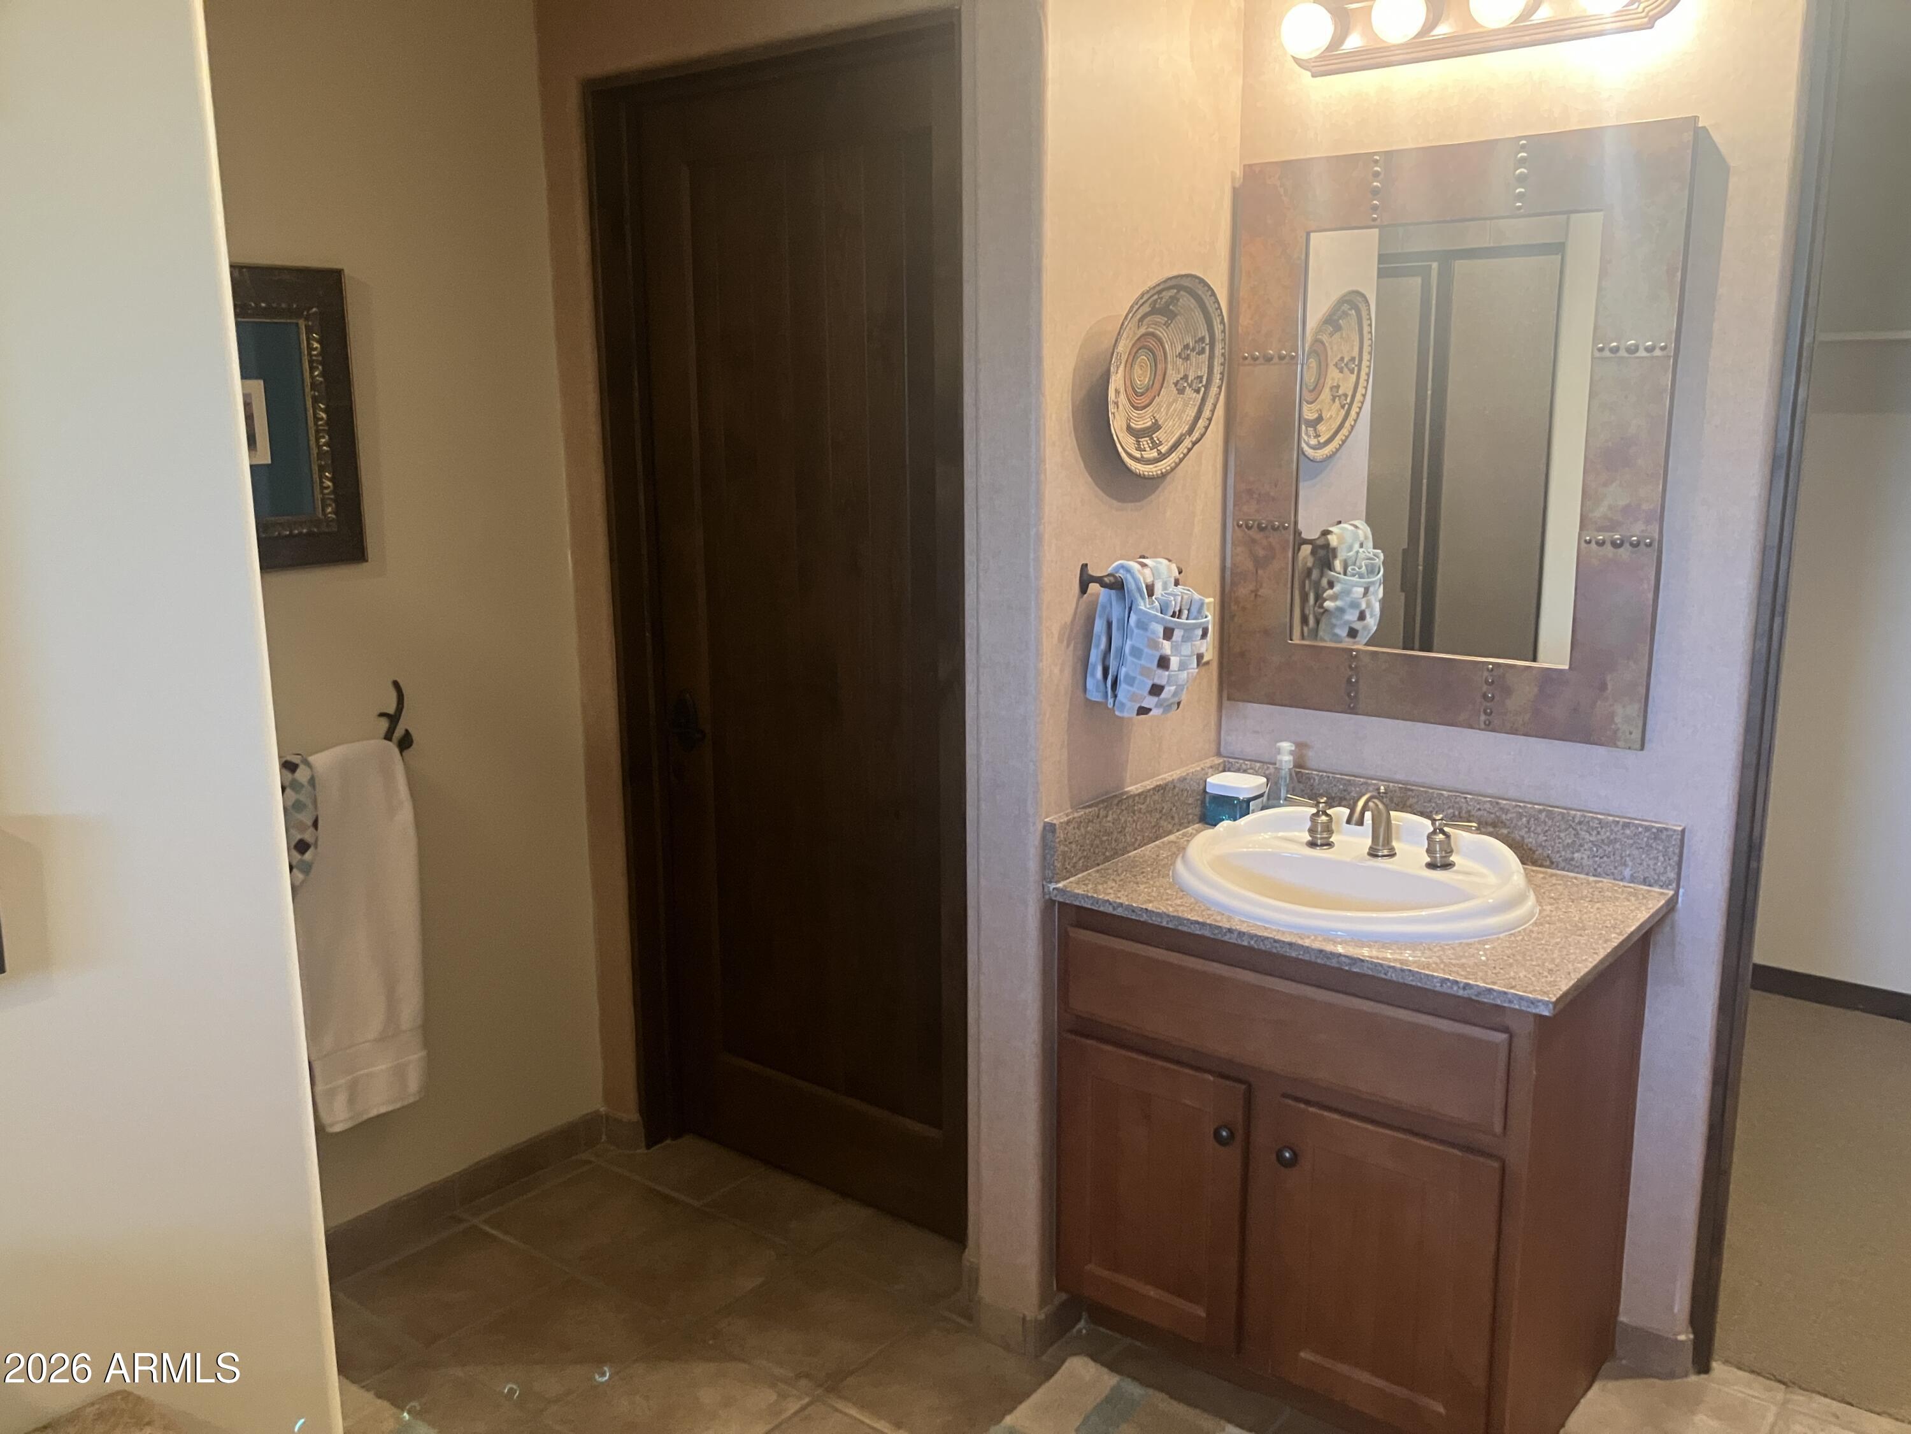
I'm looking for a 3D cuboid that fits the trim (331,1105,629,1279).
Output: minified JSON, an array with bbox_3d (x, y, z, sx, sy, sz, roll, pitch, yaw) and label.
[{"bbox_3d":[-1.014,0.946,3.009,0.015,0.080,0.830,8,14,38],"label":"trim"}]

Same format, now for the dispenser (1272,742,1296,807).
[{"bbox_3d":[0.581,0.127,2.735,0.070,0.170,0.065,8,14,38],"label":"dispenser"}]

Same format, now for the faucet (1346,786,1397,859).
[{"bbox_3d":[0.669,0.178,2.489,0.050,0.115,0.155,8,14,38],"label":"faucet"}]

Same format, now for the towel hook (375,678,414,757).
[{"bbox_3d":[-1.006,0.011,2.772,0.072,0.151,0.050,9,15,38],"label":"towel hook"}]

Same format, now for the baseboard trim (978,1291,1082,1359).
[{"bbox_3d":[0.122,1.017,2.650,0.137,0.077,0.120,9,15,38],"label":"baseboard trim"}]

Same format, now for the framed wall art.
[{"bbox_3d":[-1.171,-0.485,2.523,0.030,0.500,0.410,8,14,38],"label":"framed wall art"}]

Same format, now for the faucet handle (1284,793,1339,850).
[{"bbox_3d":[0.595,0.172,2.587,0.088,0.082,0.050,9,15,38],"label":"faucet handle"}]

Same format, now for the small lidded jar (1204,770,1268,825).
[{"bbox_3d":[0.511,0.150,2.804,0.080,0.079,0.074,9,15,38],"label":"small lidded jar"}]

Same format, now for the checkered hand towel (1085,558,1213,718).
[{"bbox_3d":[0.310,-0.135,2.456,0.126,0.235,0.205,9,15,38],"label":"checkered hand towel"}]

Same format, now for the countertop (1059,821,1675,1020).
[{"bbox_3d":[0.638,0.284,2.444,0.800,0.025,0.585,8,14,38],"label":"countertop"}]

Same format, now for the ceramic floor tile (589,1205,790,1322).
[{"bbox_3d":[-0.497,1.021,2.870,0.293,0.010,0.296,9,15,38],"label":"ceramic floor tile"}]

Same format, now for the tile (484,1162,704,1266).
[{"bbox_3d":[-0.728,0.983,3.047,0.300,0.010,0.300,8,14,38],"label":"tile"}]

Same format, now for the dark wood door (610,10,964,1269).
[{"bbox_3d":[-0.258,-0.094,2.940,0.833,2.130,0.045,8,14,38],"label":"dark wood door"}]

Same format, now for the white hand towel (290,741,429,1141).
[{"bbox_3d":[-1.069,0.387,2.763,0.080,0.700,0.210,8,14,38],"label":"white hand towel"}]

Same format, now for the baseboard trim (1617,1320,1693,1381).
[{"bbox_3d":[1.147,1.034,2.540,0.112,0.071,0.016,9,15,38],"label":"baseboard trim"}]

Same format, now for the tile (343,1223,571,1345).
[{"bbox_3d":[-0.918,1.034,2.823,0.293,0.010,0.290,9,15,38],"label":"tile"}]

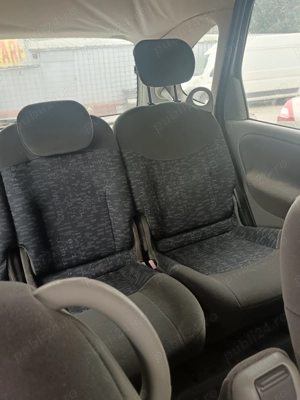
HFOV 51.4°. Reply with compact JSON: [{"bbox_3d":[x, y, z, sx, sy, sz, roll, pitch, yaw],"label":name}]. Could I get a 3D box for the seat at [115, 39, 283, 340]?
[{"bbox_3d":[0.198,-0.096,1.141,0.480,0.950,0.750,-13,24,-19],"label":"seat"}]

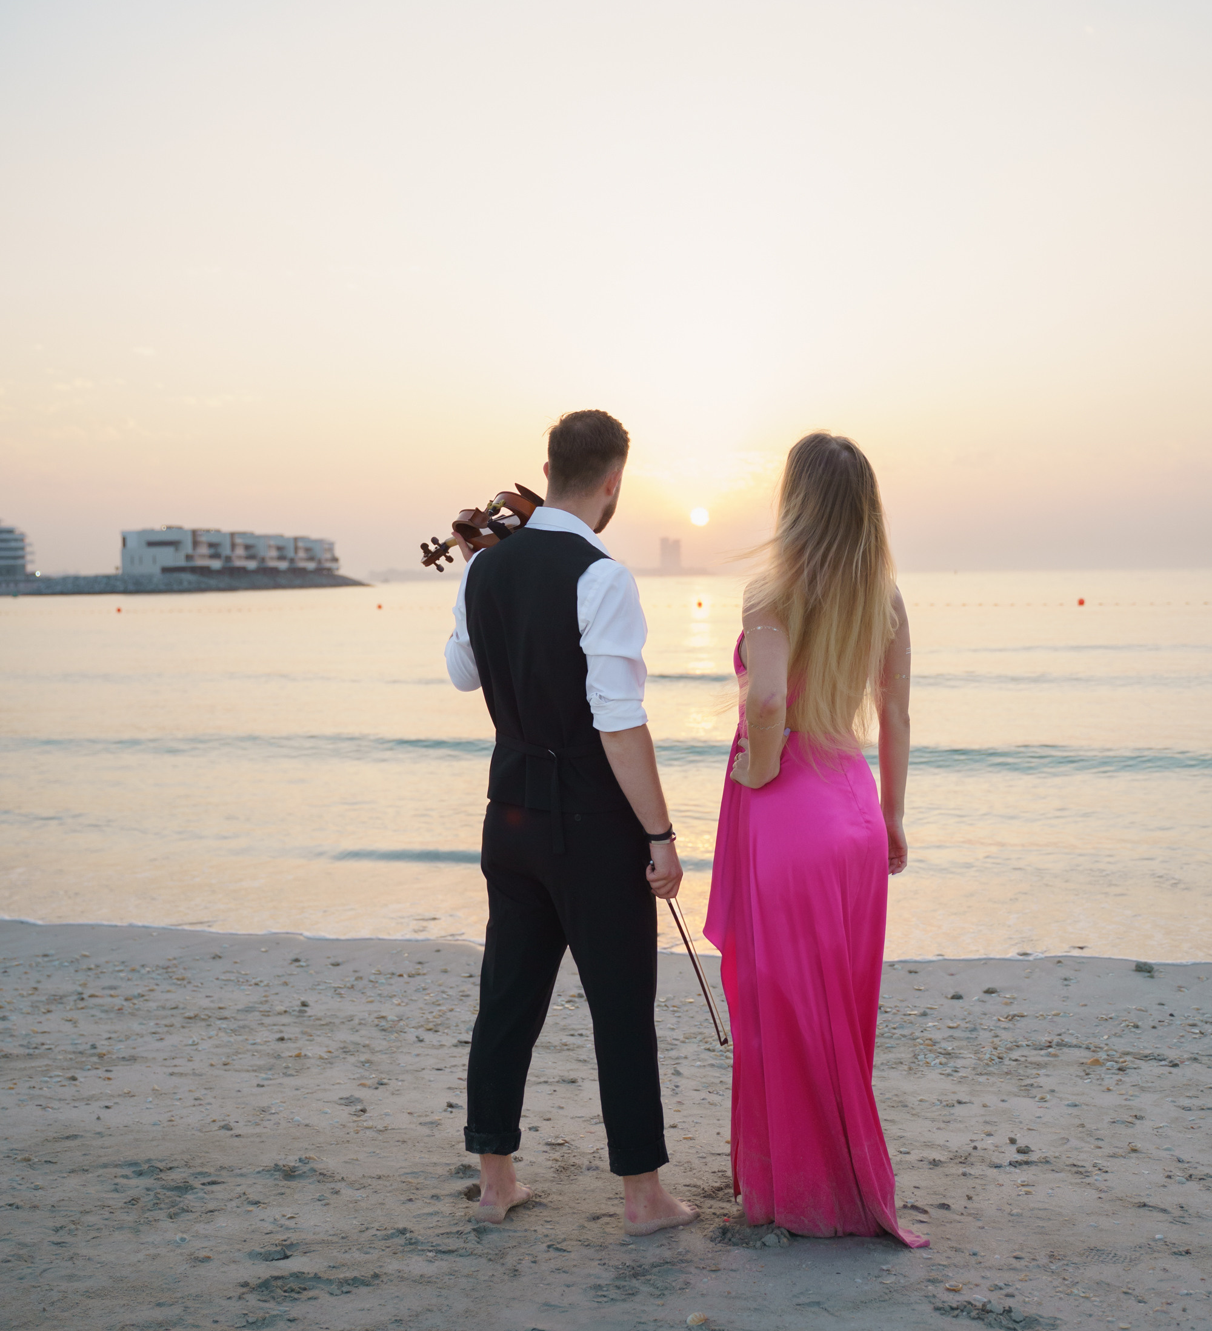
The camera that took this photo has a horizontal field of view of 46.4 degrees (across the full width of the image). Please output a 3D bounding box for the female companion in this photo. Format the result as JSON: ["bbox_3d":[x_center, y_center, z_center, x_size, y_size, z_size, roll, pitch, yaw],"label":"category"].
[{"bbox_3d":[0.459,0.339,3.067,0.460,1.710,0.480,-3,4,-27],"label":"female companion"}]

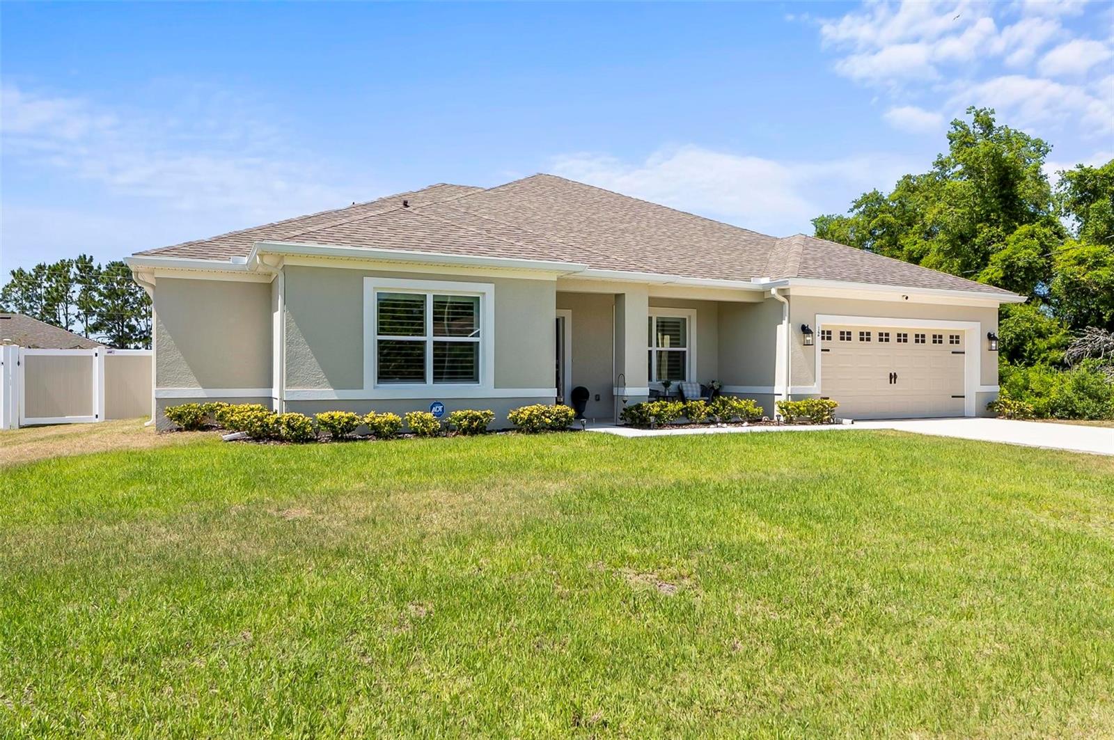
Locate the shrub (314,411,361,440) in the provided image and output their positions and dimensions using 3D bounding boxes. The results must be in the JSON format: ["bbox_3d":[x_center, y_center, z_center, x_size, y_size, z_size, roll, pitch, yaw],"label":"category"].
[{"bbox_3d":[-3.228,0.817,10.503,0.693,0.424,0.672,0,0,-26],"label":"shrub"}]

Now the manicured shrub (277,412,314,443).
[{"bbox_3d":[-3.766,0.827,10.236,0.565,0.426,0.548,0,0,-26],"label":"manicured shrub"}]

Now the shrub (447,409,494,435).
[{"bbox_3d":[-1.384,0.832,11.415,0.753,0.407,0.730,0,0,0],"label":"shrub"}]

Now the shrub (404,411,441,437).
[{"bbox_3d":[-2.087,0.840,11.067,0.571,0.407,0.554,0,0,-26],"label":"shrub"}]

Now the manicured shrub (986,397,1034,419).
[{"bbox_3d":[10.669,0.910,16.709,1.111,0.516,0.974,0,0,-26],"label":"manicured shrub"}]

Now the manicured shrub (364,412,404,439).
[{"bbox_3d":[-2.631,0.840,10.798,0.583,0.410,0.565,0,0,-26],"label":"manicured shrub"}]

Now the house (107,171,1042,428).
[{"bbox_3d":[-1.040,-2.399,20.807,18.870,7.100,17.600,0,0,-26],"label":"house"}]

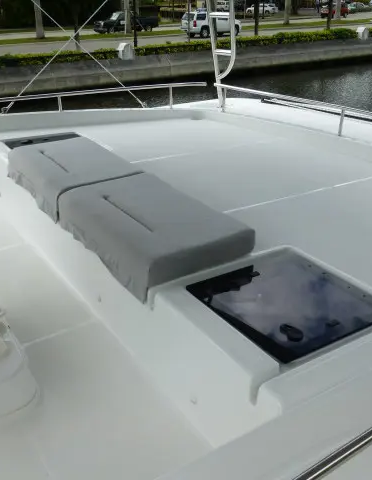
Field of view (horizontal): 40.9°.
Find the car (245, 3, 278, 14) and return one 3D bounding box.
[{"bbox_3d":[11.530,-34.735,75.082,4.650,1.520,1.830,12,29,21],"label":"car"}]

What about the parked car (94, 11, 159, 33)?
[{"bbox_3d":[-5.344,-19.932,45.646,5.800,1.900,2.000,-17,32,-32],"label":"parked car"}]

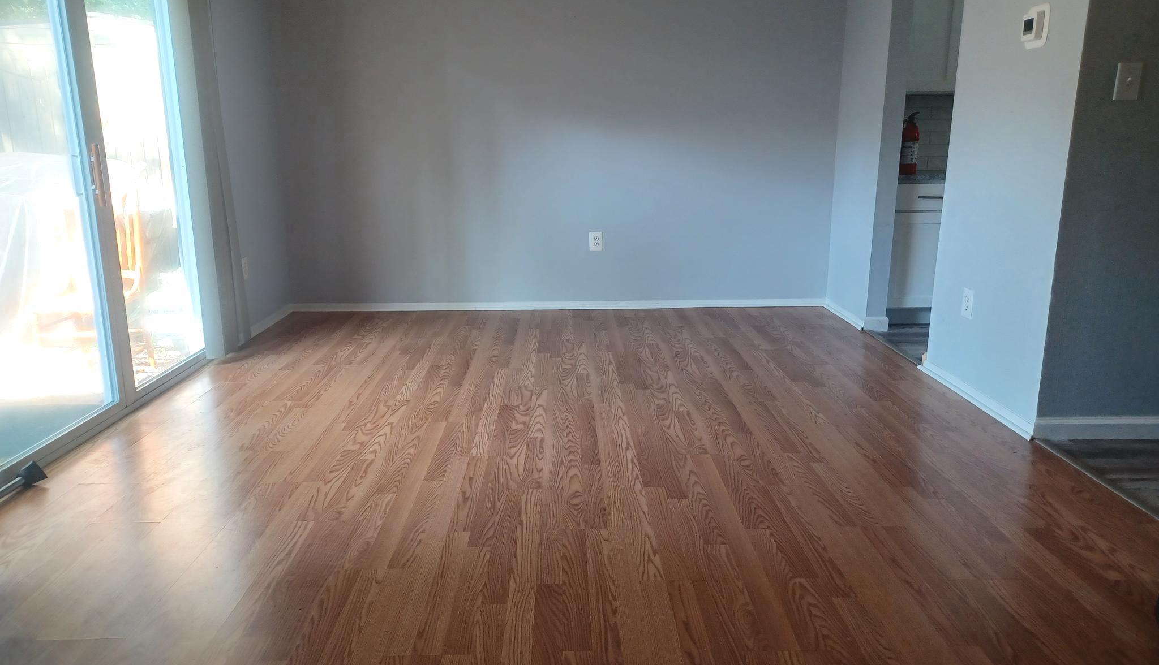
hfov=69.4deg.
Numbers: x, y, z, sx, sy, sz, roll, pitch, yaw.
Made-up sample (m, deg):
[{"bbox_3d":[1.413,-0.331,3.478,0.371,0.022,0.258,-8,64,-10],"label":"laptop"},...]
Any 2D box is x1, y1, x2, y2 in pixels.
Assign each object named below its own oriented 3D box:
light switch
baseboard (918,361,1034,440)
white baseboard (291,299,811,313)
[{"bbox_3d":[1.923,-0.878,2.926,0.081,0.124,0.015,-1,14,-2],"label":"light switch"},{"bbox_3d":[1.728,0.267,3.728,0.022,0.058,1.053,-1,14,-2],"label":"baseboard"},{"bbox_3d":[-0.128,-0.186,5.639,3.599,0.054,0.022,-1,14,-2],"label":"white baseboard"}]

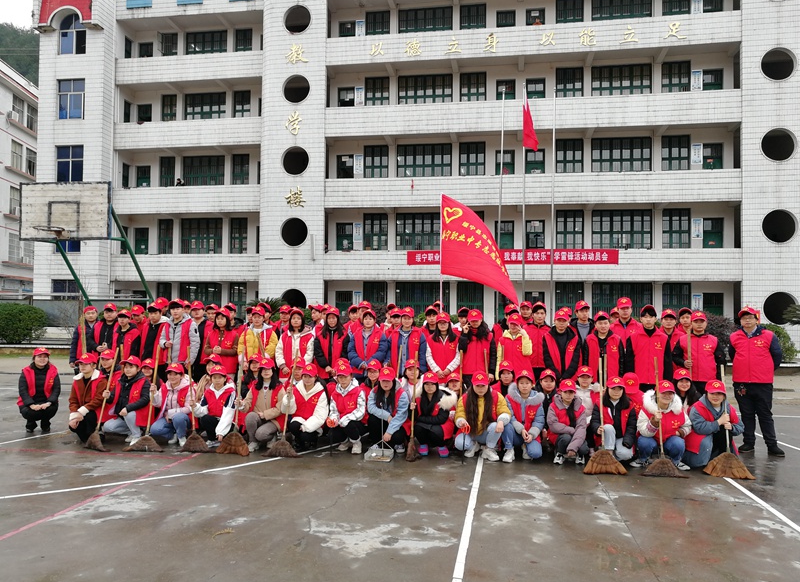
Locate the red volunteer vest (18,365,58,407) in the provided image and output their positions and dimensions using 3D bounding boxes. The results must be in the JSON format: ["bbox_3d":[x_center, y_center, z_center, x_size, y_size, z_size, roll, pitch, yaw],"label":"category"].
[{"bbox_3d":[-4.808,1.264,8.300,0.530,0.600,0.380,1,-1,-25],"label":"red volunteer vest"}]

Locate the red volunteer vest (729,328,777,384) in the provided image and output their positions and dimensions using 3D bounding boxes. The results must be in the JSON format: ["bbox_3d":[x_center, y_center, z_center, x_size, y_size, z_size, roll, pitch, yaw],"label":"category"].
[{"bbox_3d":[4.237,0.781,7.500,0.530,0.670,0.320,-1,-3,29],"label":"red volunteer vest"}]

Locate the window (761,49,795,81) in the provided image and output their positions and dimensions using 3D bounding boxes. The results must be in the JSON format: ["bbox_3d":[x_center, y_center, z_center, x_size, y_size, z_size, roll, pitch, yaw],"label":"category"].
[{"bbox_3d":[16.879,-10.082,27.900,1.420,1.420,0.250,0,-1,10],"label":"window"}]

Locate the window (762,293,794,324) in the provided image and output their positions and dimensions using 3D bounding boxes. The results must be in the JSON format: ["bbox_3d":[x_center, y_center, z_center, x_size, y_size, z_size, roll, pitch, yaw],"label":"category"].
[{"bbox_3d":[16.211,0.745,26.550,1.400,1.400,0.250,0,-1,10],"label":"window"}]

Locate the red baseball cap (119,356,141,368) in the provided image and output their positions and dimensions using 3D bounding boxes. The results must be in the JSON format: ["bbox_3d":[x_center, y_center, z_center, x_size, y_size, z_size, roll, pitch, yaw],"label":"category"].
[{"bbox_3d":[-3.237,0.845,7.500,0.190,0.140,0.260,0,-1,7],"label":"red baseball cap"}]

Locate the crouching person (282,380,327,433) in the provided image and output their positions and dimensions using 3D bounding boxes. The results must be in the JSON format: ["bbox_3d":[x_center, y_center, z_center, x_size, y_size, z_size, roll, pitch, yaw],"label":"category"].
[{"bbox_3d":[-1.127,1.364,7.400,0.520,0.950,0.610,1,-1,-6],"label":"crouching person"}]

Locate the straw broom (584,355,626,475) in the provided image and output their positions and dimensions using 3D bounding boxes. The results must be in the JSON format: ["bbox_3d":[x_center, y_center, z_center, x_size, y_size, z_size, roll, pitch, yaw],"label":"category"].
[{"bbox_3d":[2.130,1.297,6.500,0.450,1.240,0.160,0,-1,10],"label":"straw broom"}]

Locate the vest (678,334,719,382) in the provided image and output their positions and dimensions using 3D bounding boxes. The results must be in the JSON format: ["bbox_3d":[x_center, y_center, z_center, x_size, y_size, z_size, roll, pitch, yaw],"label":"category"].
[{"bbox_3d":[3.875,0.863,8.100,0.490,0.630,0.290,0,-3,23],"label":"vest"}]

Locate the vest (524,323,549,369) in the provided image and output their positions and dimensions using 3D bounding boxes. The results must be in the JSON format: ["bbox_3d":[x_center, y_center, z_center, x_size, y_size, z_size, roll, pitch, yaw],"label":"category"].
[{"bbox_3d":[1.931,0.774,8.700,0.470,0.630,0.280,0,-1,10],"label":"vest"}]

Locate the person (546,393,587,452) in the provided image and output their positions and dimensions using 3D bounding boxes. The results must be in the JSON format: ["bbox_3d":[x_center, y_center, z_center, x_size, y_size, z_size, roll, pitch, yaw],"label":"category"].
[{"bbox_3d":[1.897,1.422,7.058,0.530,0.950,0.680,0,-1,9],"label":"person"}]

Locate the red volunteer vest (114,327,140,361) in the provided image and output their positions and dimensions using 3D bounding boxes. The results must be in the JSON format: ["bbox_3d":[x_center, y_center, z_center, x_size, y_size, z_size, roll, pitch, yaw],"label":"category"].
[{"bbox_3d":[-4.112,0.791,9.400,0.430,0.560,0.280,1,-3,-12],"label":"red volunteer vest"}]

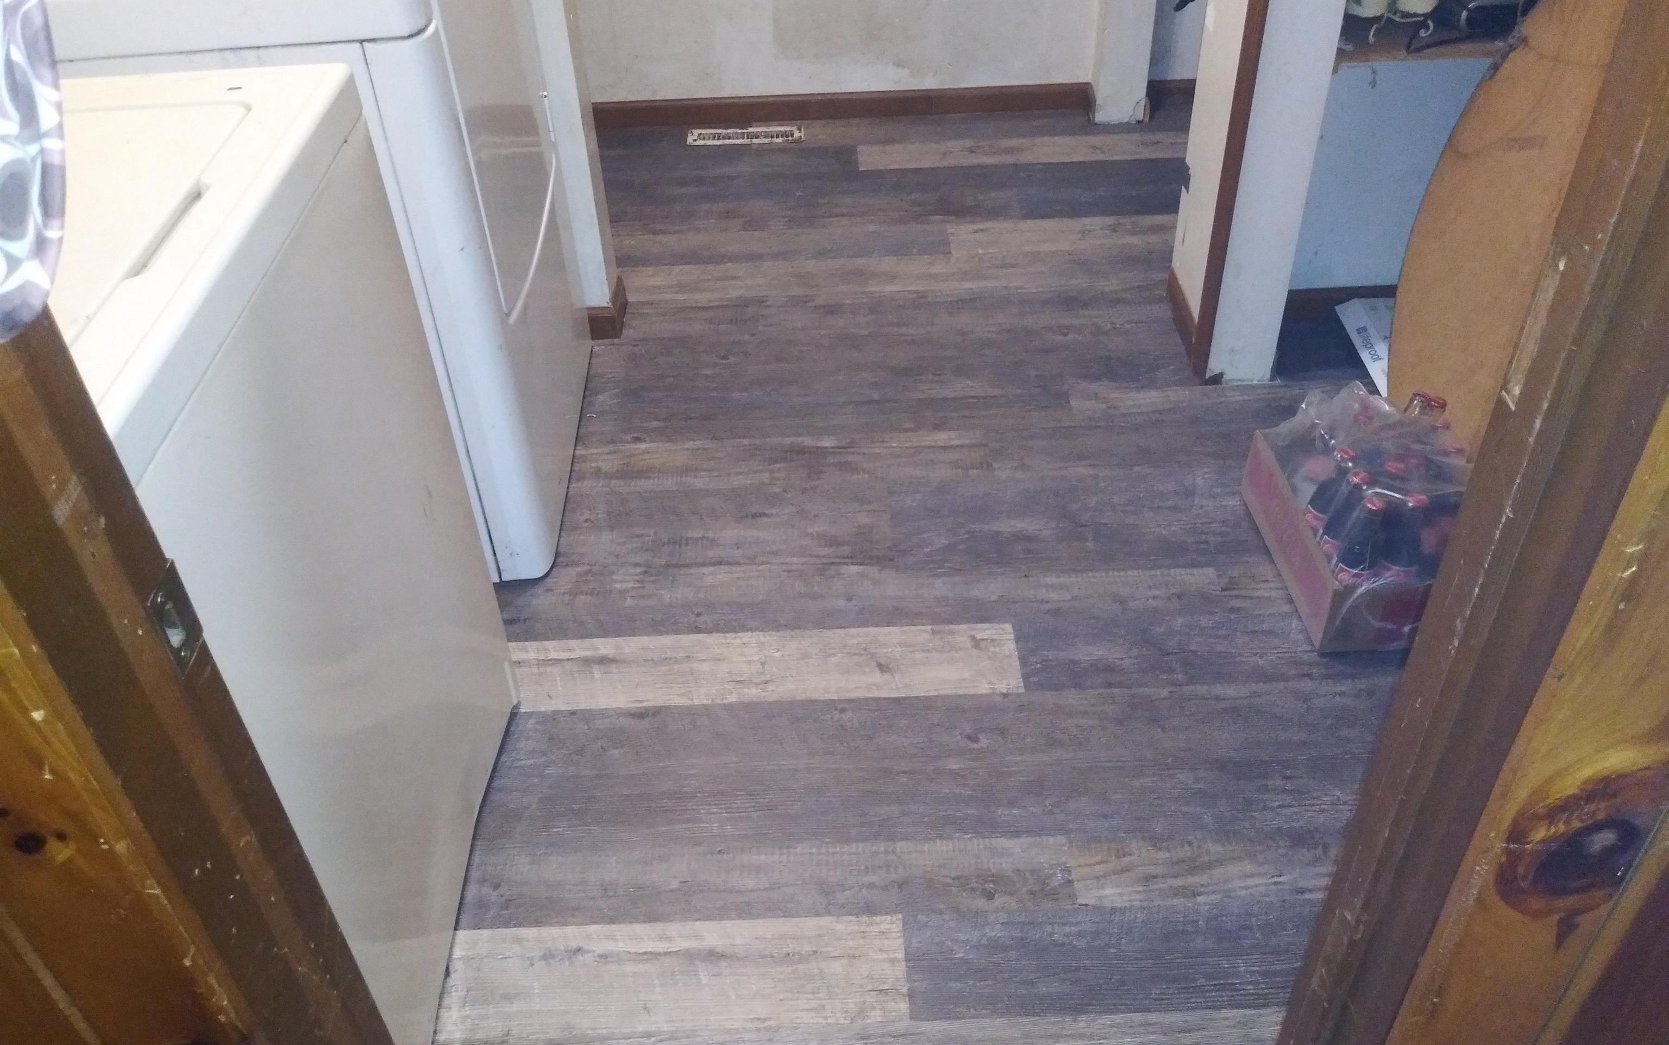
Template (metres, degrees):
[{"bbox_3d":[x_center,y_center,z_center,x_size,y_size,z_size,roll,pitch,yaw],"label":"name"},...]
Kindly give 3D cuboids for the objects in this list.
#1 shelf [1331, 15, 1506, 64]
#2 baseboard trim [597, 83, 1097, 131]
[{"bbox_3d":[1.041,-0.812,2.154,0.473,0.022,0.206,-2,40,0],"label":"shelf"},{"bbox_3d":[0.017,-1.094,3.421,1.330,0.070,0.017,-2,40,0],"label":"baseboard trim"}]

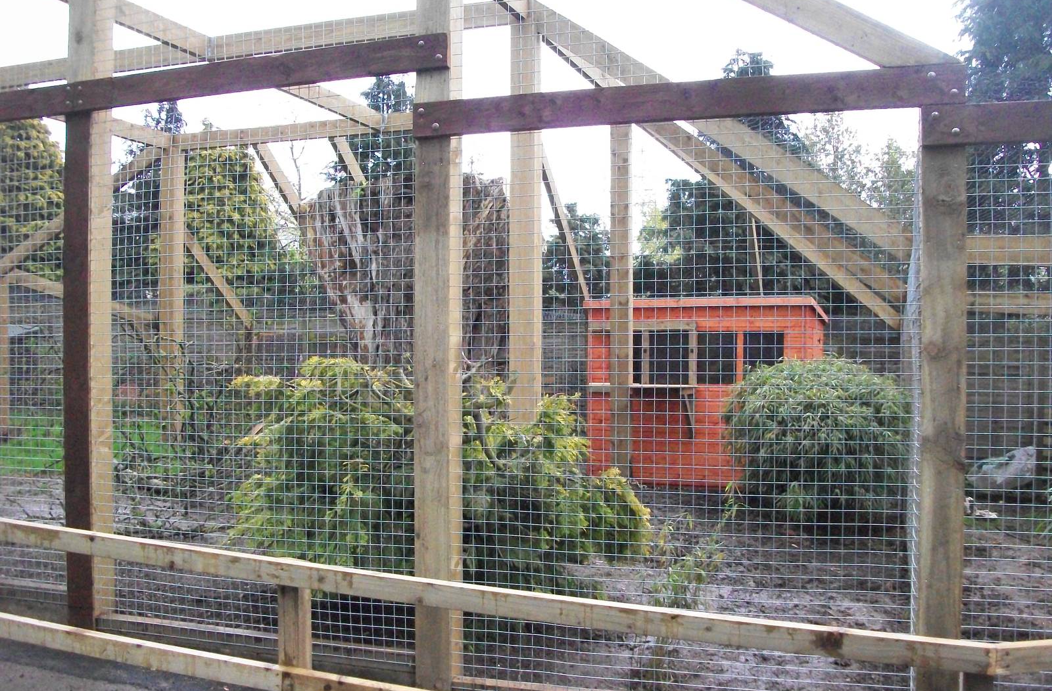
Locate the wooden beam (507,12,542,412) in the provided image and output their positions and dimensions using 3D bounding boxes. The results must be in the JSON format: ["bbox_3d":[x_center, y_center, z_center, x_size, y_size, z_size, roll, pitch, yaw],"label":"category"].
[{"bbox_3d":[-0.001,-0.403,6.150,0.158,3.367,0.158,0,0,18],"label":"wooden beam"}]

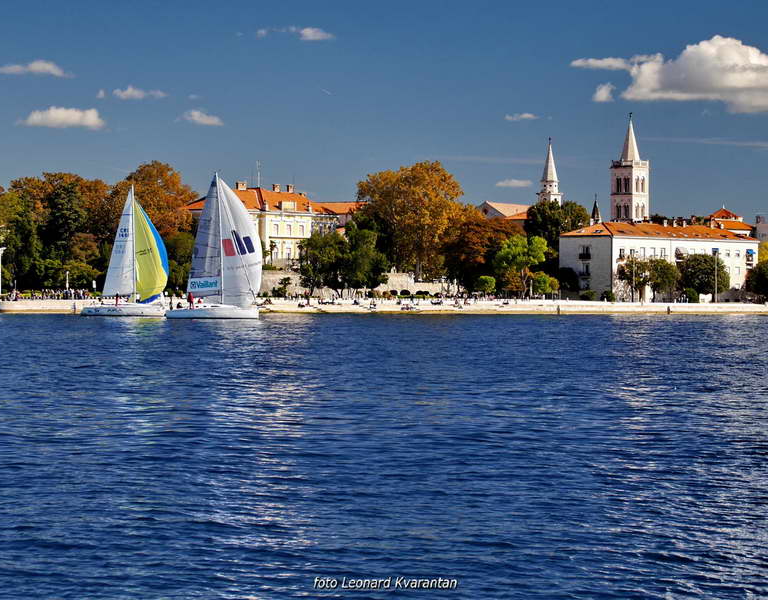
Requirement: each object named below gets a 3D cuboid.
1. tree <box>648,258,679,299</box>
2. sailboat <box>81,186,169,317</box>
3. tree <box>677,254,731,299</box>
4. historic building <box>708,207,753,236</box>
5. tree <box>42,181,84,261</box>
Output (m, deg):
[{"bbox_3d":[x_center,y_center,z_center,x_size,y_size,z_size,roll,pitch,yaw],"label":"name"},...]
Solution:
[{"bbox_3d":[47.760,-3.600,325.000,5.490,7.720,5.320,0,0,0],"label":"tree"},{"bbox_3d":[-33.140,-6.230,242.000,10.900,16.660,3.700,0,0,10],"label":"sailboat"},{"bbox_3d":[49.630,-3.400,293.000,8.190,7.270,8.190,0,0,0],"label":"tree"},{"bbox_3d":[105.850,-15.640,590.000,19.000,27.000,19.000,0,0,44],"label":"historic building"},{"bbox_3d":[-52.930,-9.990,313.000,6.940,19.490,6.940,0,0,0],"label":"tree"}]

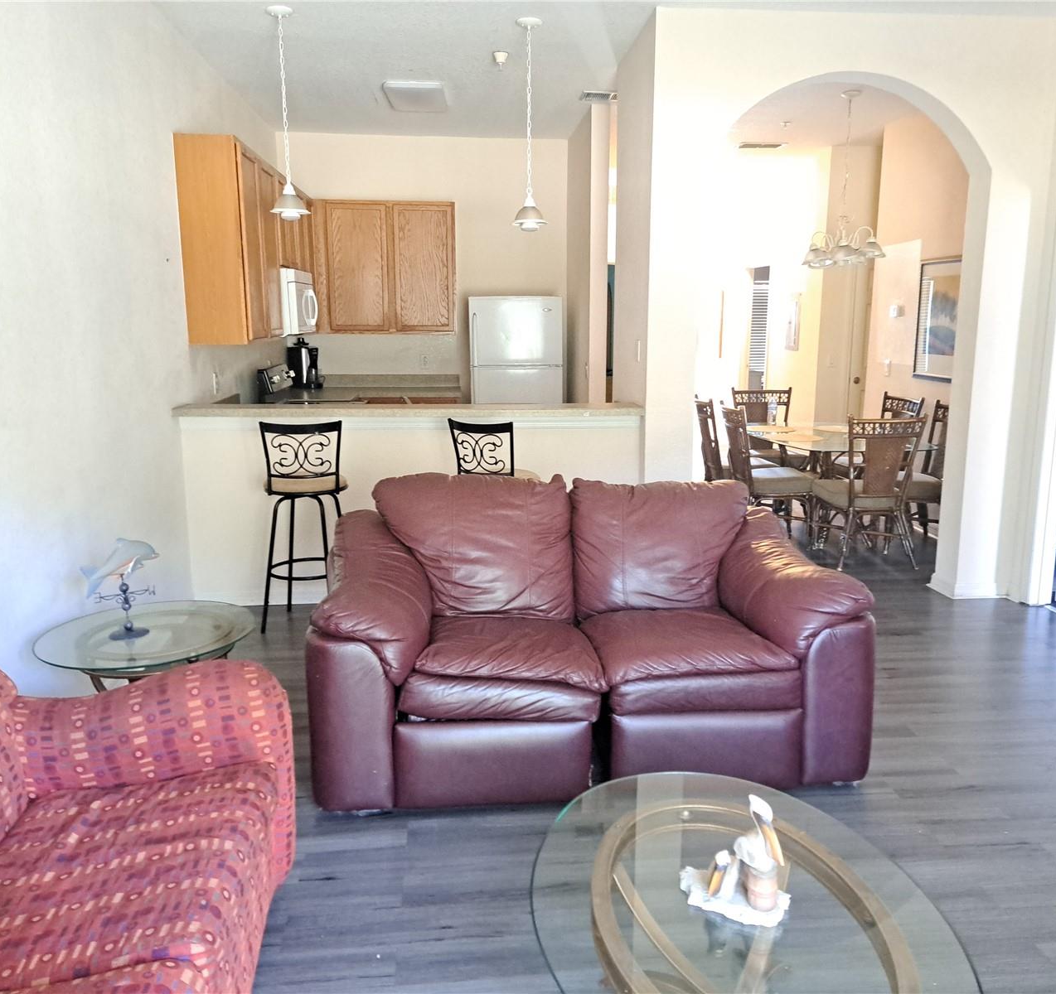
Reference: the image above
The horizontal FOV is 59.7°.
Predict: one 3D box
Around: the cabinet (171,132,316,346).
[{"bbox_3d":[-1.748,-1.594,6.129,0.320,1.048,2.733,-1,11,-5],"label":"cabinet"}]

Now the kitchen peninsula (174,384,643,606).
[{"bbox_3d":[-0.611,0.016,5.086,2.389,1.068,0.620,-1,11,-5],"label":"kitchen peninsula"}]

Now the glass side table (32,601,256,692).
[{"bbox_3d":[-1.211,0.699,2.990,0.666,0.540,0.666,-1,11,-5],"label":"glass side table"}]

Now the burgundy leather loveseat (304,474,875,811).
[{"bbox_3d":[0.170,0.422,3.254,1.760,0.950,0.940,-1,11,-6],"label":"burgundy leather loveseat"}]

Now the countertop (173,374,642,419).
[{"bbox_3d":[-0.598,-0.454,4.856,2.389,0.055,0.350,-1,11,-5],"label":"countertop"}]

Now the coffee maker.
[{"bbox_3d":[-1.860,-1.115,7.653,0.250,0.420,0.190,5,12,25],"label":"coffee maker"}]

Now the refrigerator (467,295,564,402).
[{"bbox_3d":[-0.112,-0.799,7.636,0.735,1.680,0.740,-1,11,-5],"label":"refrigerator"}]

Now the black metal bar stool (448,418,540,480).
[{"bbox_3d":[-0.130,0.122,4.540,0.430,1.050,0.470,6,13,30],"label":"black metal bar stool"}]

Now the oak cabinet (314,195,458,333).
[{"bbox_3d":[-1.184,-1.897,7.660,1.140,1.061,0.310,-1,11,-5],"label":"oak cabinet"}]

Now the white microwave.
[{"bbox_3d":[-1.726,-1.329,6.324,0.411,0.420,0.770,-1,11,-5],"label":"white microwave"}]

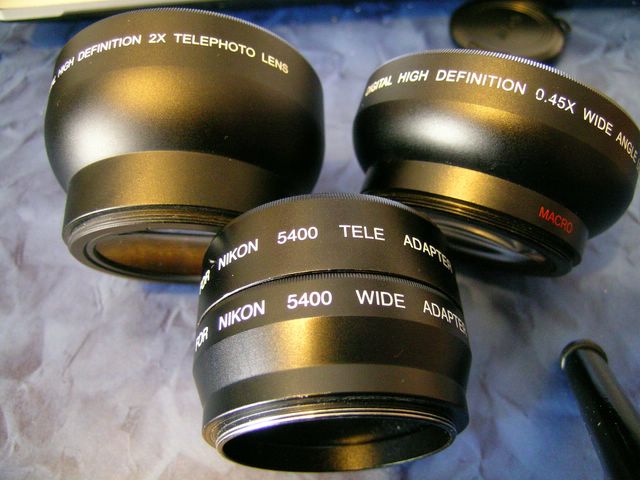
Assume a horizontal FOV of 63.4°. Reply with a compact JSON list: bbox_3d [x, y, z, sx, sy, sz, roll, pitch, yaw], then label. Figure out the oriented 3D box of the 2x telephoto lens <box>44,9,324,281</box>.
[{"bbox_3d":[-0.033,-0.017,0.136,0.070,0.070,0.046,-1,71,-1],"label":"2x telephoto lens"}]

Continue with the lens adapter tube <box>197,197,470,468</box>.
[{"bbox_3d":[0.002,0.024,0.114,0.059,0.059,0.041,-2,55,-1],"label":"lens adapter tube"}]

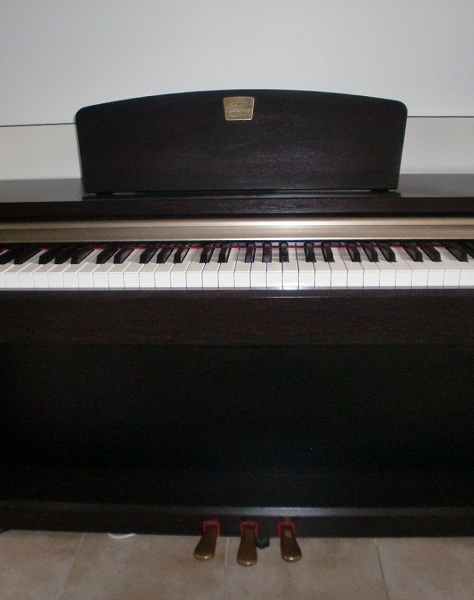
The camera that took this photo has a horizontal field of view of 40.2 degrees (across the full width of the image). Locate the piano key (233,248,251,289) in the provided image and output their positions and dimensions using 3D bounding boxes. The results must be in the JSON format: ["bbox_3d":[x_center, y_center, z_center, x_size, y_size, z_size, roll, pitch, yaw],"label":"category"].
[{"bbox_3d":[0.012,-0.053,1.023,0.022,0.023,0.147,0,18,3],"label":"piano key"}]

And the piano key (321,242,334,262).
[{"bbox_3d":[0.145,-0.077,1.032,0.013,0.012,0.092,0,18,3],"label":"piano key"}]

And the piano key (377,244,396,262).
[{"bbox_3d":[0.237,-0.076,1.018,0.012,0.013,0.098,0,17,4],"label":"piano key"}]

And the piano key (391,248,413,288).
[{"bbox_3d":[0.245,-0.054,1.003,0.023,0.024,0.143,0,19,4],"label":"piano key"}]

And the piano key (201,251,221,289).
[{"bbox_3d":[-0.035,-0.054,1.021,0.023,0.024,0.143,0,19,4],"label":"piano key"}]

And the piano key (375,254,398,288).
[{"bbox_3d":[0.222,-0.054,1.005,0.023,0.024,0.143,0,19,4],"label":"piano key"}]

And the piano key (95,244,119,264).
[{"bbox_3d":[-0.210,-0.075,1.051,0.013,0.012,0.092,0,18,3],"label":"piano key"}]

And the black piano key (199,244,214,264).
[{"bbox_3d":[-0.049,-0.078,1.038,0.013,0.013,0.092,0,19,4],"label":"black piano key"}]

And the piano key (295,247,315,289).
[{"bbox_3d":[0.106,-0.052,1.010,0.022,0.025,0.149,0,17,4],"label":"piano key"}]

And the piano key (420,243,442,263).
[{"bbox_3d":[0.303,-0.078,1.017,0.013,0.013,0.092,0,19,4],"label":"piano key"}]

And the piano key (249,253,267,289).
[{"bbox_3d":[0.035,-0.054,1.017,0.023,0.024,0.143,0,19,4],"label":"piano key"}]

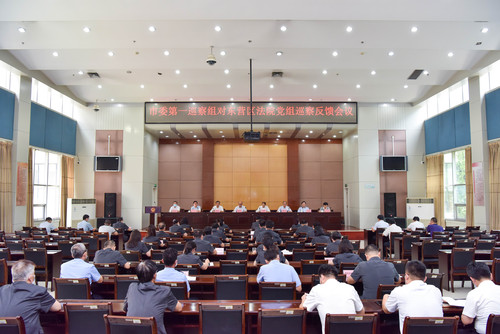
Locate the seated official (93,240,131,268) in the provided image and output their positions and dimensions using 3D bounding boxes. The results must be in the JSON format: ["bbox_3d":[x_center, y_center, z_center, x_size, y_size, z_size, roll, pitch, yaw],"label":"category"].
[{"bbox_3d":[-2.241,1.824,6.837,0.580,1.239,0.780,-1,-4,8],"label":"seated official"}]

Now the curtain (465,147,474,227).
[{"bbox_3d":[8.080,1.107,15.361,0.200,3.650,0.750,0,-4,0],"label":"curtain"}]

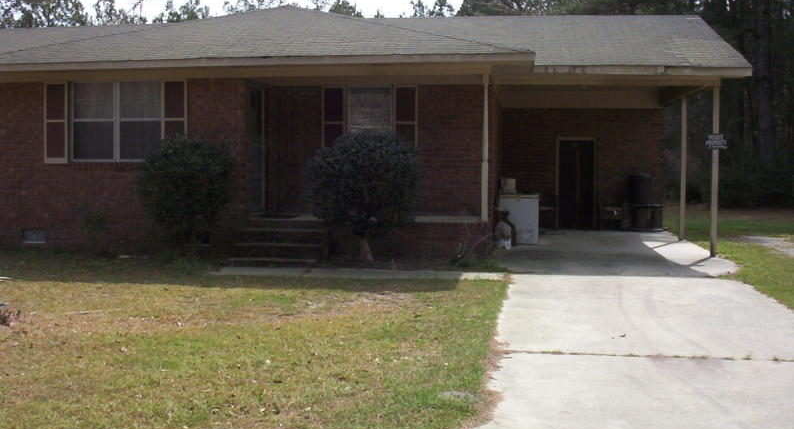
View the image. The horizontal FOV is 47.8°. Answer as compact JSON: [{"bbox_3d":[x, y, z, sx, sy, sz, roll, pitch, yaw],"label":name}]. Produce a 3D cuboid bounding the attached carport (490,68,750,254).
[{"bbox_3d":[4.028,-0.981,17.470,4.020,3.050,5.800,1,3,8],"label":"attached carport"}]

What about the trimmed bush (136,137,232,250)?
[{"bbox_3d":[-3.252,-0.286,13.735,1.464,1.810,1.440,1,3,8],"label":"trimmed bush"}]

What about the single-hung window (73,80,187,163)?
[{"bbox_3d":[-4.402,-1.518,14.613,1.970,1.300,0.100,1,3,8],"label":"single-hung window"}]

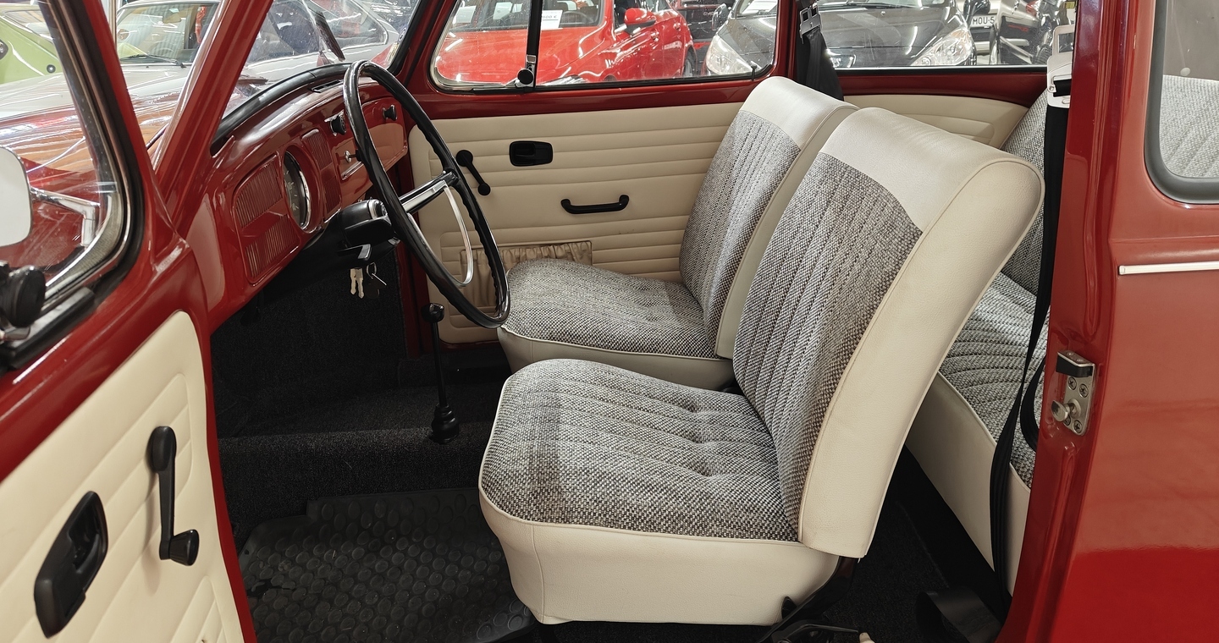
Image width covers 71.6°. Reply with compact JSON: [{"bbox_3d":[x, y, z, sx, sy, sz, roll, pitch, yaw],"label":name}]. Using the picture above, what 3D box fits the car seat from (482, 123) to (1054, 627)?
[{"bbox_3d":[0.158,0.039,1.288,0.710,0.655,0.525,-2,21,2],"label":"car seat"}]

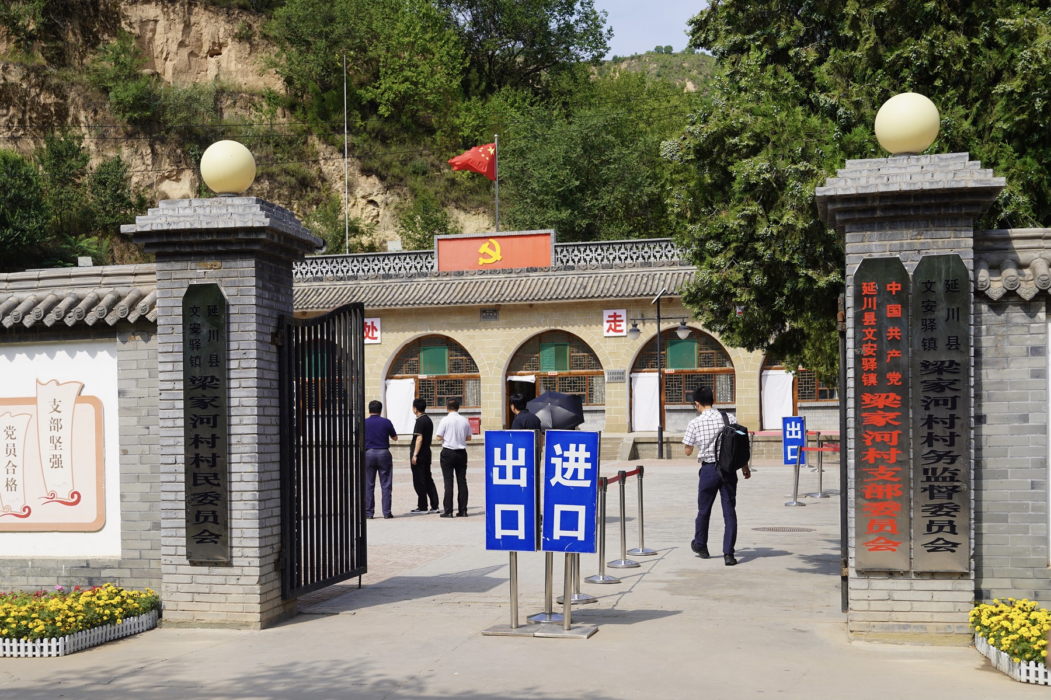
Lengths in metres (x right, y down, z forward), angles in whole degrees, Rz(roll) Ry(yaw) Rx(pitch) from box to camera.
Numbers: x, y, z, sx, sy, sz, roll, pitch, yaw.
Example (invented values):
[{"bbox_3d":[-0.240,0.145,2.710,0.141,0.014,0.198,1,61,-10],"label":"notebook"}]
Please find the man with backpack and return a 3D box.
[{"bbox_3d":[1.885,1.235,12.100,0.620,1.740,0.550,-1,-2,-9],"label":"man with backpack"}]

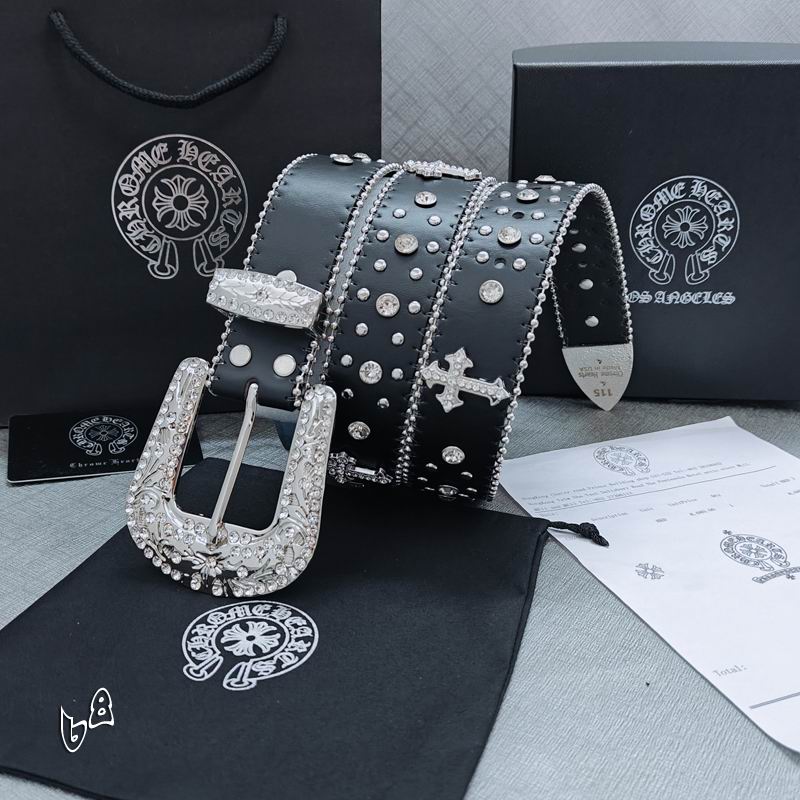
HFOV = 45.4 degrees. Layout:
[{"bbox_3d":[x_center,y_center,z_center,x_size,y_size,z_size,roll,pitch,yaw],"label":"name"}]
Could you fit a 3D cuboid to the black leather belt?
[{"bbox_3d":[0.005,-0.021,0.398,0.171,0.145,0.199,8,23,15],"label":"black leather belt"}]

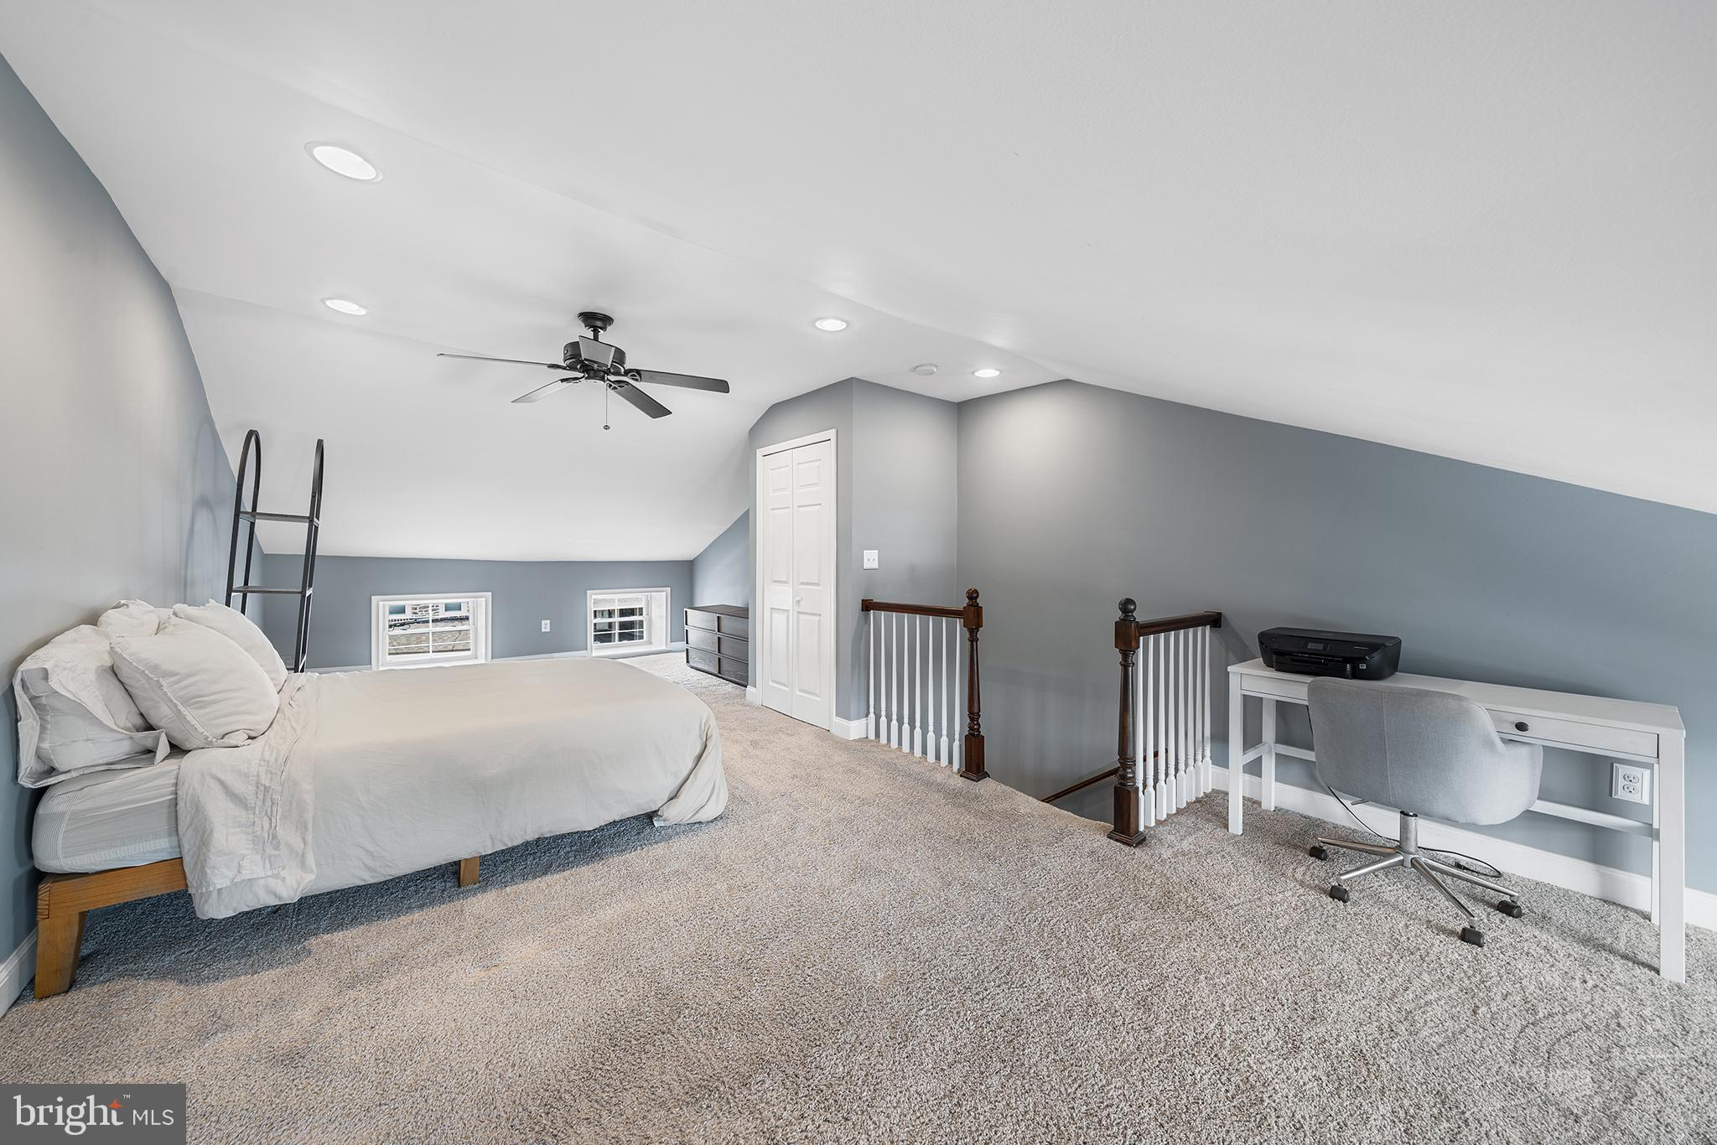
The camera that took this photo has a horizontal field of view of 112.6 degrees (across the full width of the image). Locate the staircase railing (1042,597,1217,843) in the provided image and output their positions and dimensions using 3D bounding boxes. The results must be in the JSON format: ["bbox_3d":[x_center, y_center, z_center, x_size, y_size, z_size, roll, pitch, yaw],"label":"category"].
[{"bbox_3d":[1.548,0.653,2.796,0.960,1.050,0.130,-1,2,-39],"label":"staircase railing"}]

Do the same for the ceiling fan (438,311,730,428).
[{"bbox_3d":[-1.350,-1.039,2.947,1.290,0.580,1.270,-1,2,-23],"label":"ceiling fan"}]

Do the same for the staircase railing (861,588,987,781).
[{"bbox_3d":[0.385,0.626,3.607,0.130,1.060,1.000,-1,2,-39],"label":"staircase railing"}]

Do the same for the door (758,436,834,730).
[{"bbox_3d":[-0.504,0.092,4.488,0.060,2.070,0.970,-1,2,-39],"label":"door"}]

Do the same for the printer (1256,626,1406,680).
[{"bbox_3d":[2.128,0.369,2.600,0.360,0.130,0.445,-1,2,-39],"label":"printer"}]

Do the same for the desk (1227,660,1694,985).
[{"bbox_3d":[2.234,0.817,2.295,0.470,0.750,1.200,-1,2,-39],"label":"desk"}]

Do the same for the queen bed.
[{"bbox_3d":[-1.916,0.864,2.840,2.090,0.620,1.580,-1,2,-35],"label":"queen bed"}]

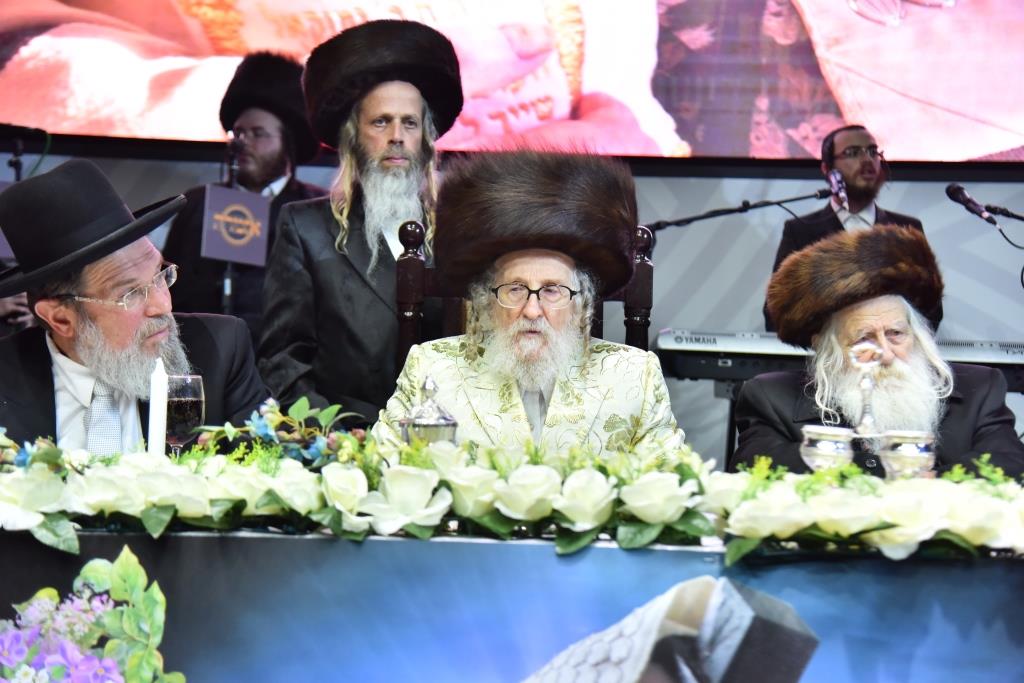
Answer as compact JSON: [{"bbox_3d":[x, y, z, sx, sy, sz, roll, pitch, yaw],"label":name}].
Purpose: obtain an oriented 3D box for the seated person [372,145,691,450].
[{"bbox_3d":[0.021,0.380,2.864,0.540,1.410,0.680,1,-1,0],"label":"seated person"}]

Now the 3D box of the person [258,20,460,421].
[{"bbox_3d":[-0.292,0.215,3.739,0.560,1.800,0.420,1,-1,-9],"label":"person"}]

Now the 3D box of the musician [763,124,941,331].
[{"bbox_3d":[1.062,0.171,5.580,0.540,1.720,0.420,1,-1,-6],"label":"musician"}]

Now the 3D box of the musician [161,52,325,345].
[{"bbox_3d":[-0.793,0.054,5.229,0.520,1.830,0.420,1,-1,22],"label":"musician"}]

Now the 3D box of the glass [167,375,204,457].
[{"bbox_3d":[-0.456,0.136,2.398,0.076,0.175,0.076,1,-1,0],"label":"glass"}]

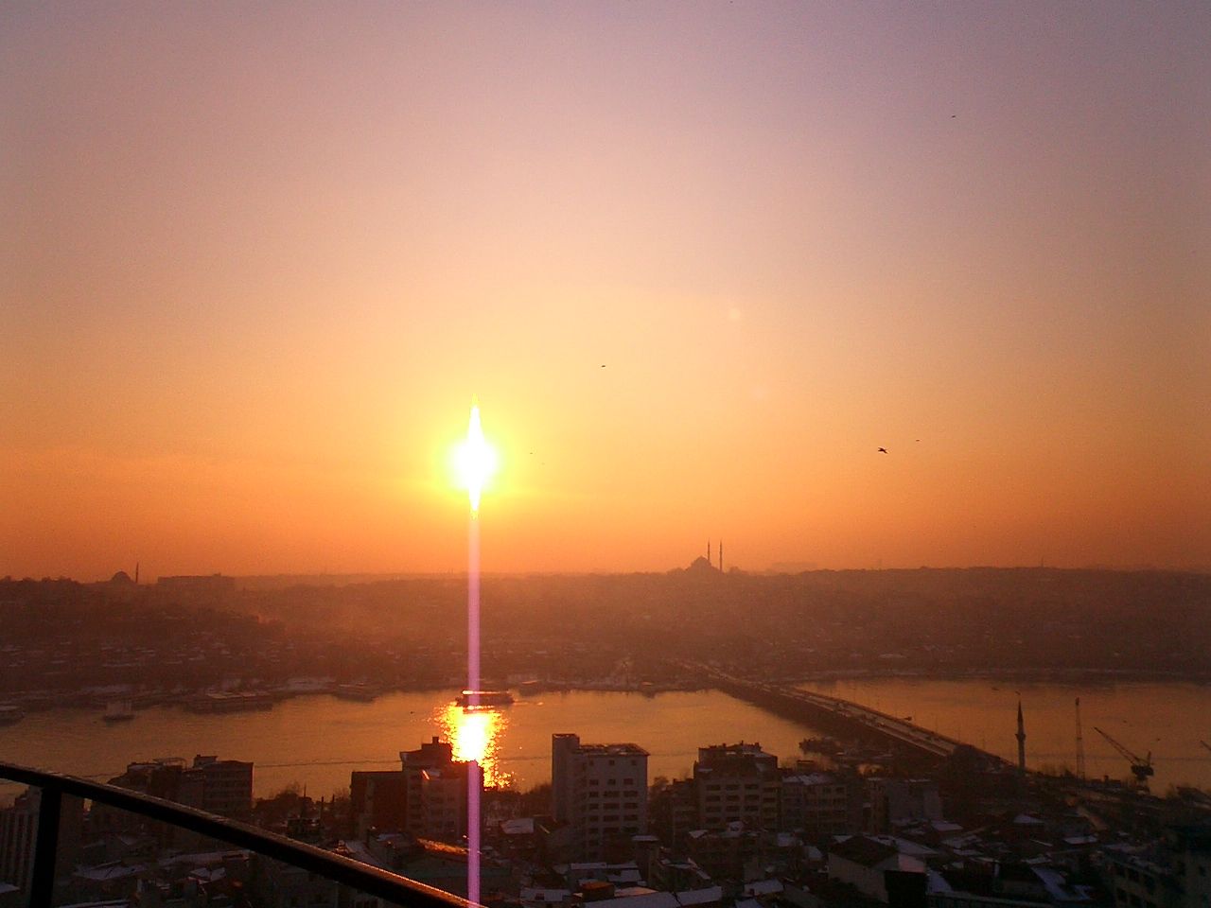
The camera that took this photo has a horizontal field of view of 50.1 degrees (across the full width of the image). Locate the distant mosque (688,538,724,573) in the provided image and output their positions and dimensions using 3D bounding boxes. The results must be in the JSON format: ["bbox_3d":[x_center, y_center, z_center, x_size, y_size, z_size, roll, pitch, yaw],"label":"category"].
[{"bbox_3d":[166.600,172.100,2140.000,48.000,62.000,58.000,1,-5,-16],"label":"distant mosque"}]

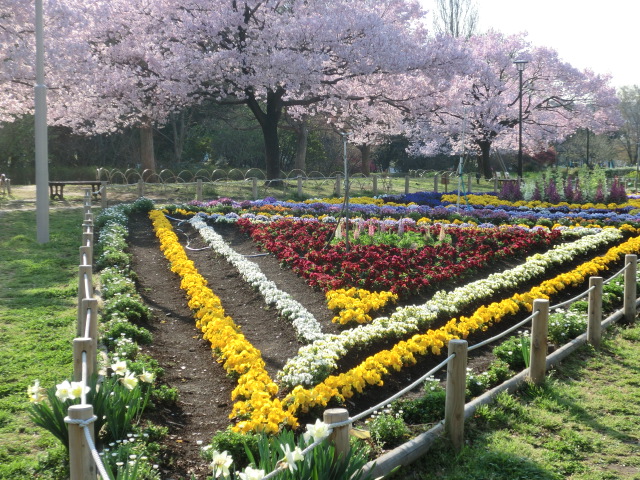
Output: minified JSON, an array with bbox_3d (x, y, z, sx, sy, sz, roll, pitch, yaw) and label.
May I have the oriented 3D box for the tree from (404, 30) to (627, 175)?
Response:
[{"bbox_3d":[7.866,-5.425,44.000,8.700,6.000,8.200,0,5,0],"label":"tree"}]

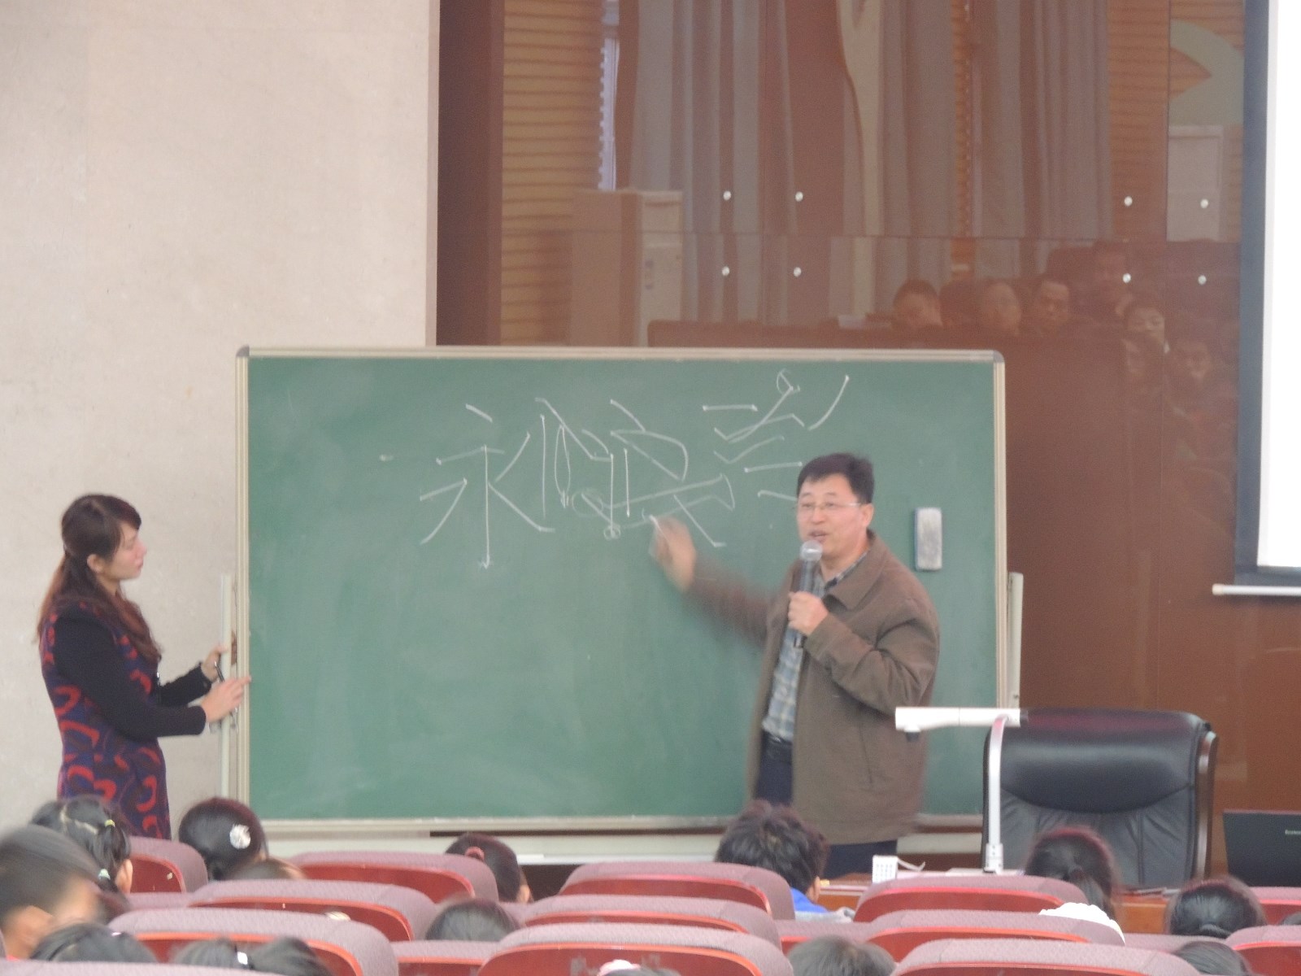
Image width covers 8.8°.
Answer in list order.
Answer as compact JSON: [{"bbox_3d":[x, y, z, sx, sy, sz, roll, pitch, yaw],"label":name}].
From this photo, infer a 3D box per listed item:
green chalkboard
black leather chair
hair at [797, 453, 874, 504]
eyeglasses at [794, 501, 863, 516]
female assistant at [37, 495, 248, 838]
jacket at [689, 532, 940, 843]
[{"bbox_3d":[-0.061,0.252,21.099,1.965,1.200,0.050,0,-2,-13],"label":"green chalkboard"},{"bbox_3d":[0.986,1.100,20.107,0.660,1.110,0.700,2,4,16],"label":"black leather chair"},{"bbox_3d":[0.451,-0.001,20.450,0.175,0.165,0.210,3,4,28],"label":"hair"},{"bbox_3d":[0.443,0.050,20.400,0.140,0.042,0.145,3,4,28],"label":"eyeglasses"},{"bbox_3d":[-1.265,0.815,20.950,0.540,1.600,0.450,0,4,-12],"label":"female assistant"},{"bbox_3d":[0.401,0.485,20.530,0.720,0.770,0.500,3,4,33],"label":"jacket"}]

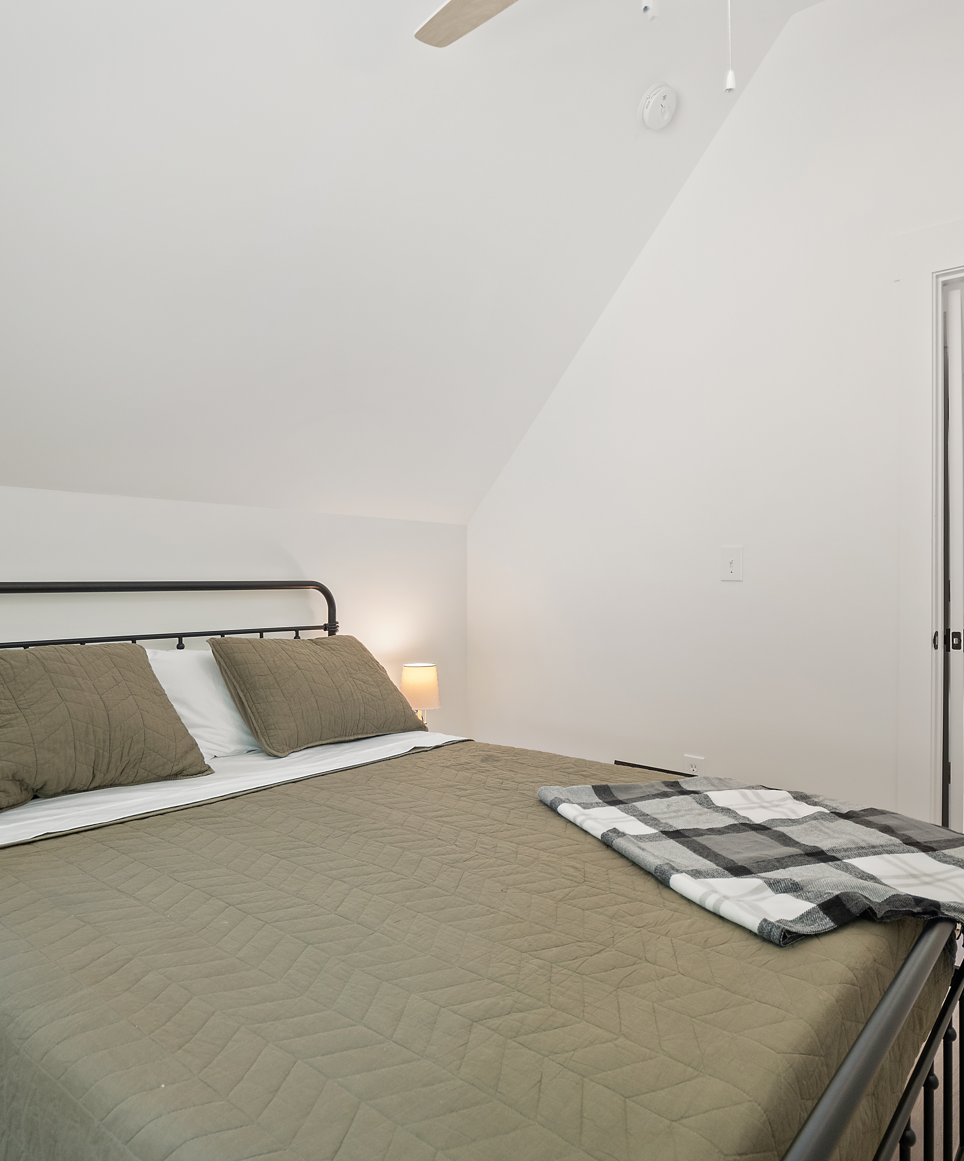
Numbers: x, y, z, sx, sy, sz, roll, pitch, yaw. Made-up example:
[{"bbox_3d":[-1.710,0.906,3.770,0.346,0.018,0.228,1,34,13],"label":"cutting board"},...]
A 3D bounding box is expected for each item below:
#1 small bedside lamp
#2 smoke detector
[{"bbox_3d":[-0.255,0.500,2.934,0.165,0.310,0.165,0,0,0],"label":"small bedside lamp"},{"bbox_3d":[0.616,-1.619,2.456,0.135,0.135,0.045,0,40,-48],"label":"smoke detector"}]

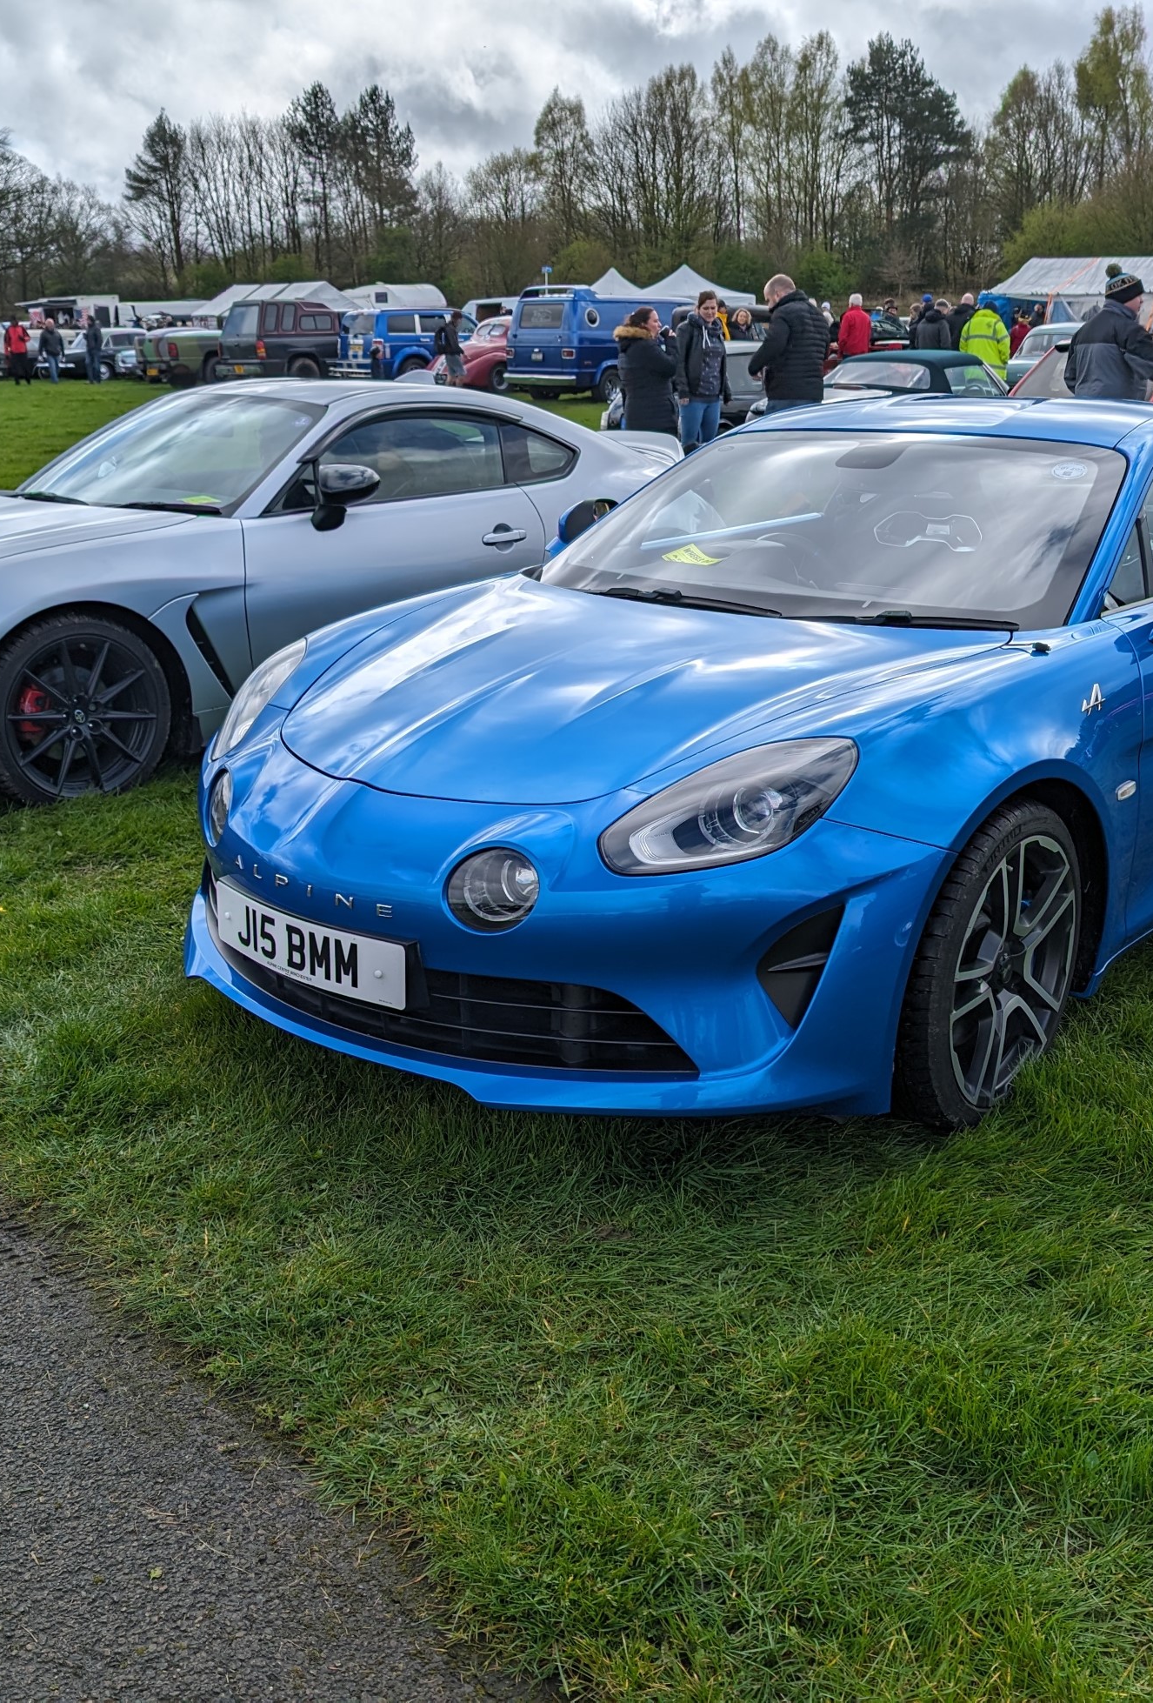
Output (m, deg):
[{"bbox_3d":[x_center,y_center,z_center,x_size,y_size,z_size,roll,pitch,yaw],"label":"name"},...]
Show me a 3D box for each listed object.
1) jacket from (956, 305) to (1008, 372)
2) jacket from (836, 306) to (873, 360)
[{"bbox_3d":[4.671,-5.849,18.129,0.620,0.820,0.360,4,19,12],"label":"jacket"},{"bbox_3d":[4.004,-7.388,22.410,0.530,0.730,0.350,0,18,2],"label":"jacket"}]

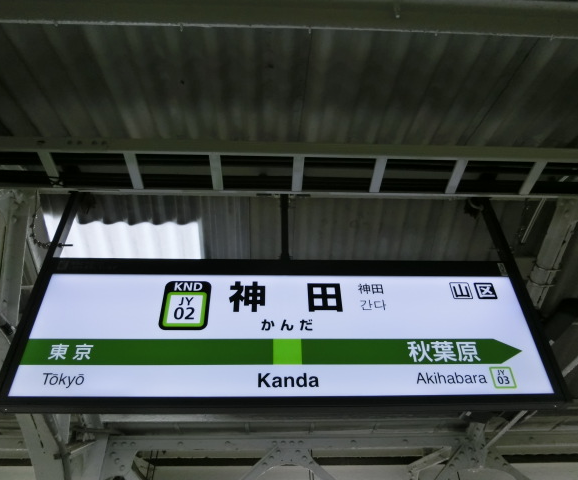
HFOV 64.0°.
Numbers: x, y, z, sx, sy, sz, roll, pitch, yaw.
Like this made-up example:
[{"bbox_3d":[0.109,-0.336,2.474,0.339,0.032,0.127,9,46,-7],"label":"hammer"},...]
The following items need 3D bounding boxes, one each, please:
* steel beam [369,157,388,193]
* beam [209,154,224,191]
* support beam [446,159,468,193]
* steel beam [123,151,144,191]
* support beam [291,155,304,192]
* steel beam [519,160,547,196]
[{"bbox_3d":[0.339,-0.255,1.776,0.041,0.030,0.179,1,-39,-3],"label":"steel beam"},{"bbox_3d":[-0.270,-0.261,1.747,0.041,0.030,0.179,1,-39,-3],"label":"beam"},{"bbox_3d":[0.644,-0.252,1.790,0.041,0.030,0.179,1,-39,-3],"label":"support beam"},{"bbox_3d":[-0.575,-0.264,1.732,0.041,0.030,0.179,1,-39,-3],"label":"steel beam"},{"bbox_3d":[0.034,-0.258,1.761,0.041,0.030,0.179,1,-39,-3],"label":"support beam"},{"bbox_3d":[0.948,-0.249,1.805,0.041,0.030,0.179,1,-39,-3],"label":"steel beam"}]

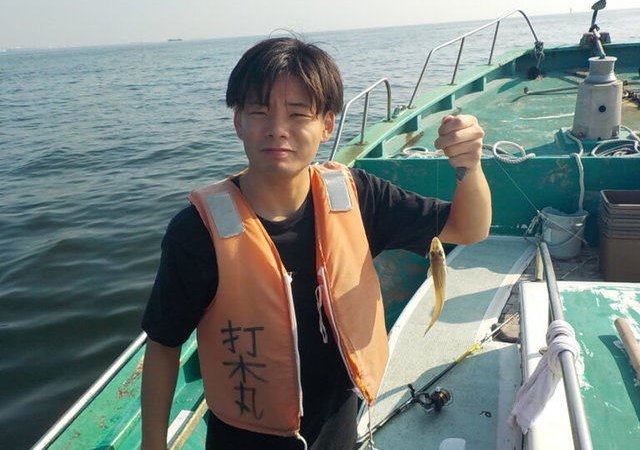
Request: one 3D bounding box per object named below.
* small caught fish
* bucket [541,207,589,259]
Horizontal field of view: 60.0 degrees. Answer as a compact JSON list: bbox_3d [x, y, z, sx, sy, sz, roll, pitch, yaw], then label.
[{"bbox_3d":[0.199,0.108,0.955,0.034,0.182,0.036,7,20,12],"label":"small caught fish"},{"bbox_3d":[1.290,0.043,2.899,0.243,0.226,0.243,2,20,17],"label":"bucket"}]

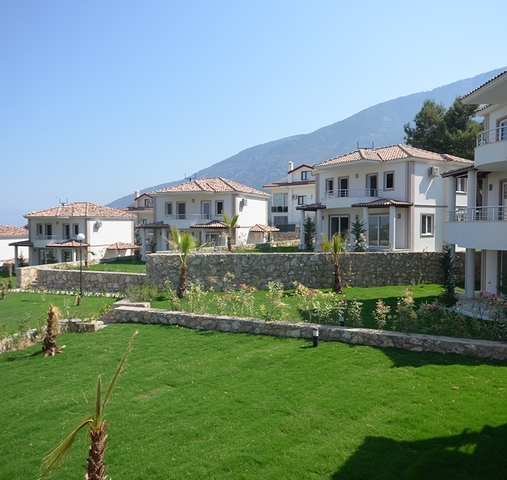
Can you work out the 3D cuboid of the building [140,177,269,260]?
[{"bbox_3d":[-4.391,-2.300,42.673,10.180,7.810,8.830,1,3,25],"label":"building"}]

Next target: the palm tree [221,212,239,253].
[{"bbox_3d":[-1.671,-0.573,30.001,1.250,2.972,1.250,0,2,-3],"label":"palm tree"}]

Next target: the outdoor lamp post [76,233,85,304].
[{"bbox_3d":[-9.201,1.423,22.574,0.420,3.542,0.420,-1,2,-22],"label":"outdoor lamp post"}]

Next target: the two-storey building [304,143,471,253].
[{"bbox_3d":[10.185,-3.417,32.915,9.020,7.810,10.330,-2,3,-35],"label":"two-storey building"}]

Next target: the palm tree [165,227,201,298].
[{"bbox_3d":[-3.247,1.076,19.859,1.750,3.375,1.750,-1,2,-9],"label":"palm tree"}]

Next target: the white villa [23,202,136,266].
[{"bbox_3d":[-21.890,-0.548,52.631,10.350,8.050,10.600,1,2,21],"label":"white villa"}]

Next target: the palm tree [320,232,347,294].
[{"bbox_3d":[4.005,1.147,20.864,1.400,3.084,1.400,0,2,11],"label":"palm tree"}]

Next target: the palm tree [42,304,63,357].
[{"bbox_3d":[-6.154,2.735,12.919,0.650,1.653,0.650,-1,3,-26],"label":"palm tree"}]

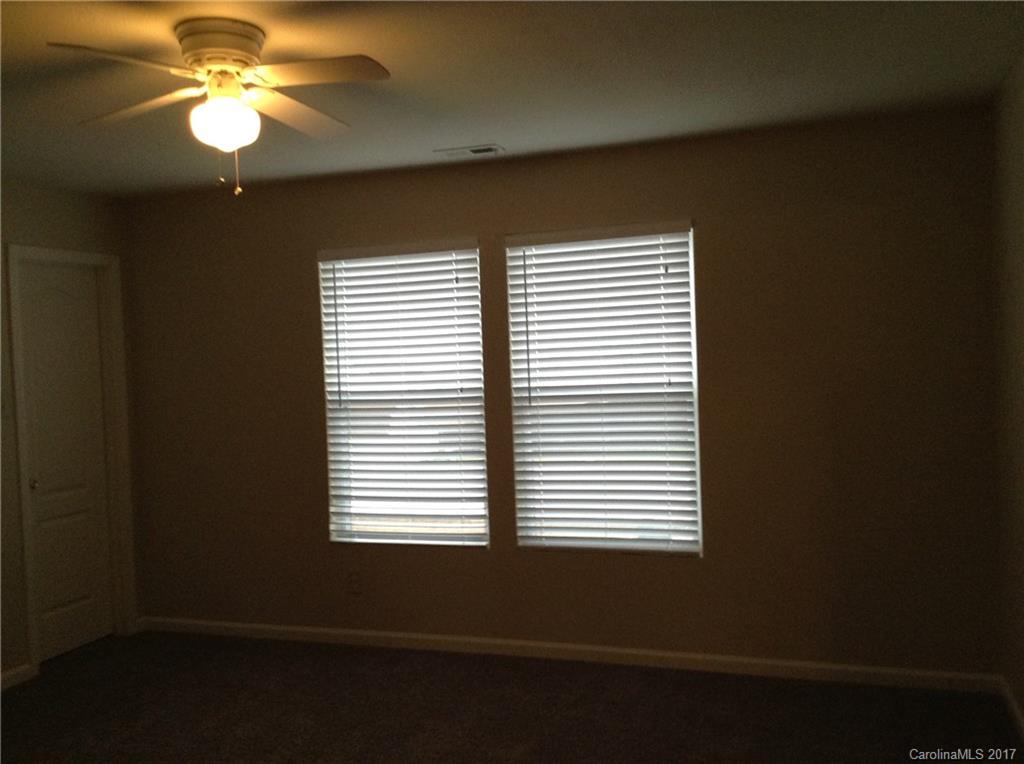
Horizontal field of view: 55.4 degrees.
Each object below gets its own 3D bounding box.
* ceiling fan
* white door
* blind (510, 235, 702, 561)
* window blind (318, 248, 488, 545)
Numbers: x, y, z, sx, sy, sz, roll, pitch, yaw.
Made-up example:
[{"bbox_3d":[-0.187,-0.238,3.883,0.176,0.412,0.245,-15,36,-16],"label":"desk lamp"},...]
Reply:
[{"bbox_3d":[-0.856,-0.853,2.879,1.060,0.350,1.060,-1,2,26],"label":"ceiling fan"},{"bbox_3d":[-2.373,0.391,5.122,0.045,2.041,0.600,-2,2,19],"label":"white door"},{"bbox_3d":[0.423,0.054,4.565,0.889,1.475,0.060,-2,2,19],"label":"blind"},{"bbox_3d":[-0.552,0.082,4.908,0.882,1.475,0.060,-2,2,19],"label":"window blind"}]

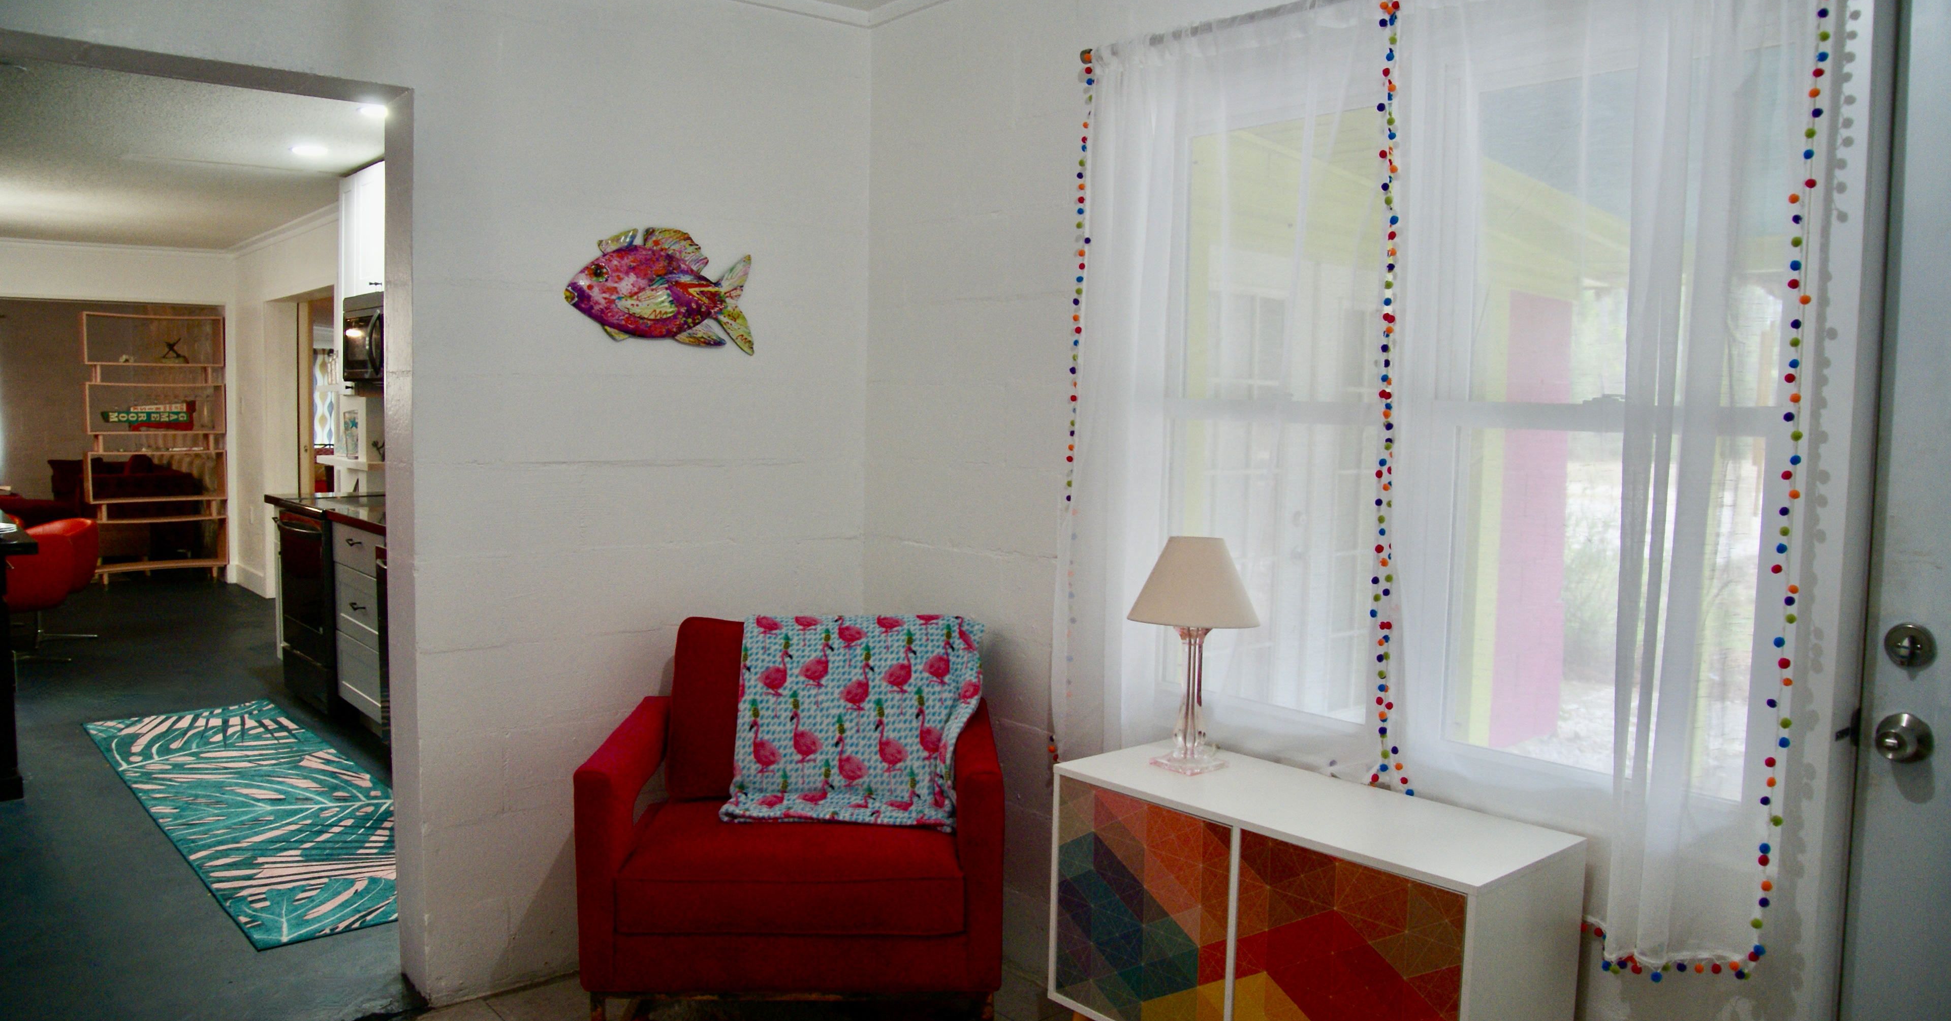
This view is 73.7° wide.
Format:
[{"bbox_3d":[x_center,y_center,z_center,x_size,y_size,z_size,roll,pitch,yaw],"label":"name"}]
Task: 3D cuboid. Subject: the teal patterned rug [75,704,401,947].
[{"bbox_3d":[-2.494,0.976,4.573,0.700,0.012,2.960,-4,6,-41],"label":"teal patterned rug"}]

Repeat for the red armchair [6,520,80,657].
[{"bbox_3d":[-5.074,0.389,6.788,0.620,0.750,0.660,-4,6,-41],"label":"red armchair"}]

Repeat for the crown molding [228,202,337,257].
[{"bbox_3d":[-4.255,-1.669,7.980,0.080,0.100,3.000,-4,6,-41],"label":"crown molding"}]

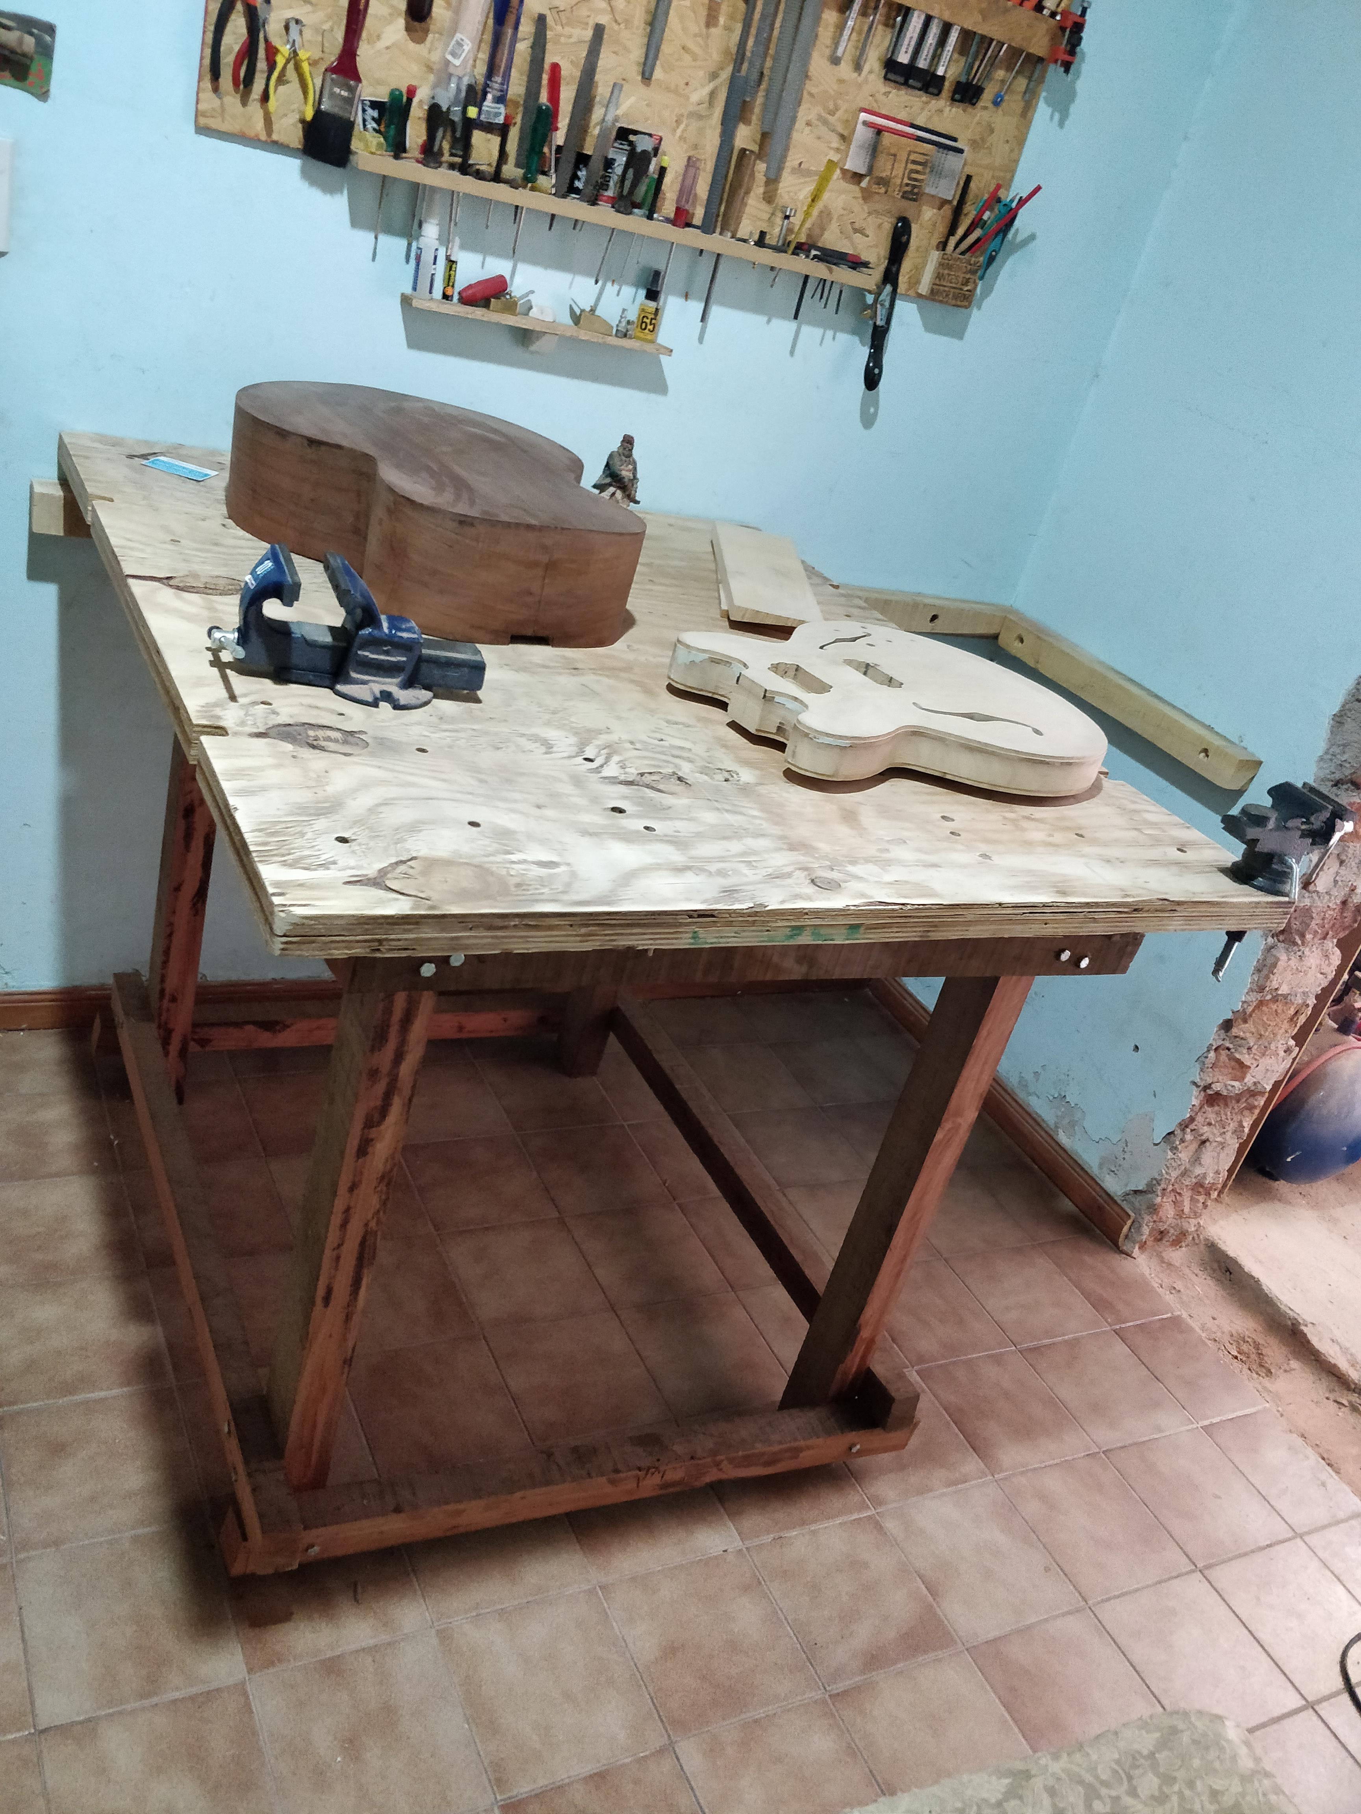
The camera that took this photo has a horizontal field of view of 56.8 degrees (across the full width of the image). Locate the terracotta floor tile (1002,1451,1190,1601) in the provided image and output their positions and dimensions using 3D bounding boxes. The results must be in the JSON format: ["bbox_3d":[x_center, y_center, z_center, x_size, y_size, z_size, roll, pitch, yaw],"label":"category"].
[{"bbox_3d":[0.617,0.924,1.877,0.203,0.010,0.193,-2,35,-29],"label":"terracotta floor tile"}]

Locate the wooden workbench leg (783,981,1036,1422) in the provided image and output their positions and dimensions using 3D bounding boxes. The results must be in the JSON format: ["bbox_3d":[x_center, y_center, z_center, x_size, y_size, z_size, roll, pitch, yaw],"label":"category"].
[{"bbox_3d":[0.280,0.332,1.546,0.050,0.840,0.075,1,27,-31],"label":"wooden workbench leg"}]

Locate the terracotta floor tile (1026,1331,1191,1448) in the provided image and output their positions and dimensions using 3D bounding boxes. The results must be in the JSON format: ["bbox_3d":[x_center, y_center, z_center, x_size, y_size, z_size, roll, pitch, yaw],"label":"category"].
[{"bbox_3d":[0.713,0.806,2.107,0.203,0.010,0.193,-2,35,-29],"label":"terracotta floor tile"}]

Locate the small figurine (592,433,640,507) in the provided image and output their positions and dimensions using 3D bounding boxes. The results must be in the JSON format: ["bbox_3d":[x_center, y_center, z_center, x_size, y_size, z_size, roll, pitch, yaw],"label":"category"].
[{"bbox_3d":[-0.099,-0.718,2.096,0.065,0.122,0.068,-1,34,-28],"label":"small figurine"}]

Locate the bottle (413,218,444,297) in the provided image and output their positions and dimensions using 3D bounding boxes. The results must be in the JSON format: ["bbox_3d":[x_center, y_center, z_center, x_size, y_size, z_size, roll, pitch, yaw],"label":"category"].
[{"bbox_3d":[-0.370,-0.941,1.832,0.030,0.103,0.030,-5,36,-32],"label":"bottle"}]

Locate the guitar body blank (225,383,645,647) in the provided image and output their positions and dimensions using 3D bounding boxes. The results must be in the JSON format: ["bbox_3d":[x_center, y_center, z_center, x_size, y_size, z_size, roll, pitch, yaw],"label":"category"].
[{"bbox_3d":[-0.322,-0.513,1.589,0.440,0.126,0.585,-3,33,-32],"label":"guitar body blank"}]

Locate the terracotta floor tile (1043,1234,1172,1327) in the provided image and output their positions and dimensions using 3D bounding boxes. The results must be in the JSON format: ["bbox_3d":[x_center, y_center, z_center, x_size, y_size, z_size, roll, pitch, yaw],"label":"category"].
[{"bbox_3d":[0.714,0.627,2.110,0.150,0.010,0.194,-1,31,-30],"label":"terracotta floor tile"}]

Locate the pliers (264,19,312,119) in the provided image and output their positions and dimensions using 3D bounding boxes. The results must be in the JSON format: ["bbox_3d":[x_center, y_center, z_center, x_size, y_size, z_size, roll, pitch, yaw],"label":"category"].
[{"bbox_3d":[-0.469,-1.015,1.522,0.058,0.115,0.018,-1,31,-30],"label":"pliers"}]

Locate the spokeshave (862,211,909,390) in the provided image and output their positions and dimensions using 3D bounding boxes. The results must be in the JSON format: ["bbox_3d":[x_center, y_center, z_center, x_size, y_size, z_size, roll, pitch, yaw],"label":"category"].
[{"bbox_3d":[0.329,-0.957,2.003,0.055,0.252,0.045,-10,39,-24],"label":"spokeshave"}]

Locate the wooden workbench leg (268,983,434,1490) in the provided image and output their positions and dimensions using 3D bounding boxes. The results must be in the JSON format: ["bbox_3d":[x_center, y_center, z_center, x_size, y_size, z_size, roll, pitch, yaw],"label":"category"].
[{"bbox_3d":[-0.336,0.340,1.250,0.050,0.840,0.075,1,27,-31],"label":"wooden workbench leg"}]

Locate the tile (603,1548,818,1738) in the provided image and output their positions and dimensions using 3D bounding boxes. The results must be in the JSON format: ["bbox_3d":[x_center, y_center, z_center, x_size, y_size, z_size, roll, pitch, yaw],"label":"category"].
[{"bbox_3d":[0.034,0.846,1.450,0.196,0.010,0.194,-1,31,-30],"label":"tile"}]

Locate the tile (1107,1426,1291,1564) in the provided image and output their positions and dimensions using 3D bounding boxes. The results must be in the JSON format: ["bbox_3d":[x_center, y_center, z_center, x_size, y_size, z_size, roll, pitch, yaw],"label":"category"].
[{"bbox_3d":[0.794,0.904,1.934,0.198,0.010,0.198,-3,36,-29],"label":"tile"}]

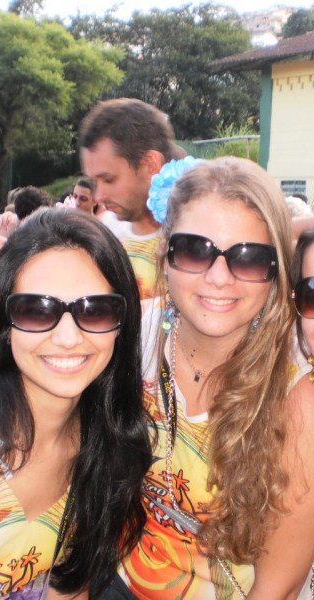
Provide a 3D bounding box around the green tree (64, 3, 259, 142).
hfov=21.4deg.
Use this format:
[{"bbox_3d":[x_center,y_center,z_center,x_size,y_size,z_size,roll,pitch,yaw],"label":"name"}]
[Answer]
[{"bbox_3d":[0.219,-6.714,28.000,5.900,6.000,5.500,2,6,0],"label":"green tree"}]

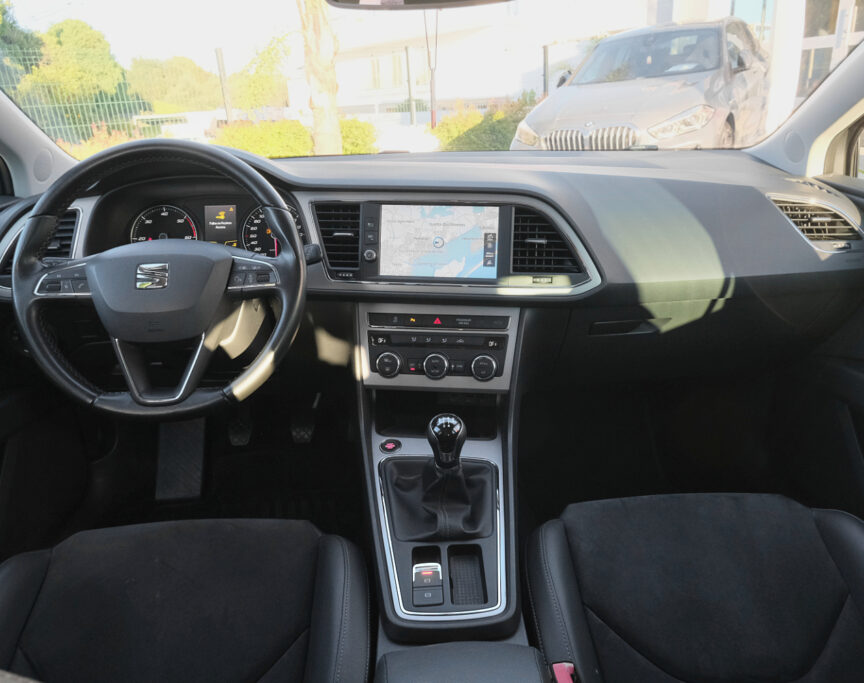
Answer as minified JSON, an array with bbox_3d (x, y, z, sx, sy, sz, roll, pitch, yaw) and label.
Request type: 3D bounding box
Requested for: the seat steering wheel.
[{"bbox_3d":[-0.349,-0.082,0.862,0.370,0.365,0.100,-3,-4,-3],"label":"seat steering wheel"}]

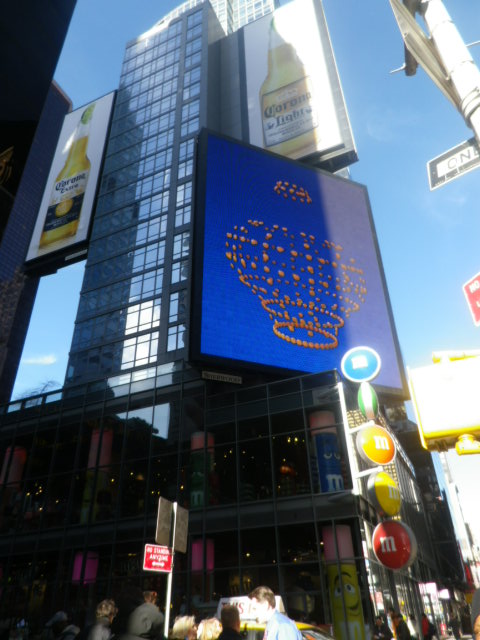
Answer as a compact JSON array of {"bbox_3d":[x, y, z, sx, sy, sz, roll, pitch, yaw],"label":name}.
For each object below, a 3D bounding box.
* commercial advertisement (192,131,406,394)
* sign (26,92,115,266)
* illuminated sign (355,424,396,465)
[{"bbox_3d":[5.383,-5.791,43.605,20.593,25.576,1.100,12,-32,-22],"label":"commercial advertisement"},{"bbox_3d":[-19.240,-17.318,54.441,8.146,24.315,0.700,-13,-32,21],"label":"sign"},{"bbox_3d":[7.459,6.801,25.351,2.200,2.200,1.100,6,-30,-12],"label":"illuminated sign"}]

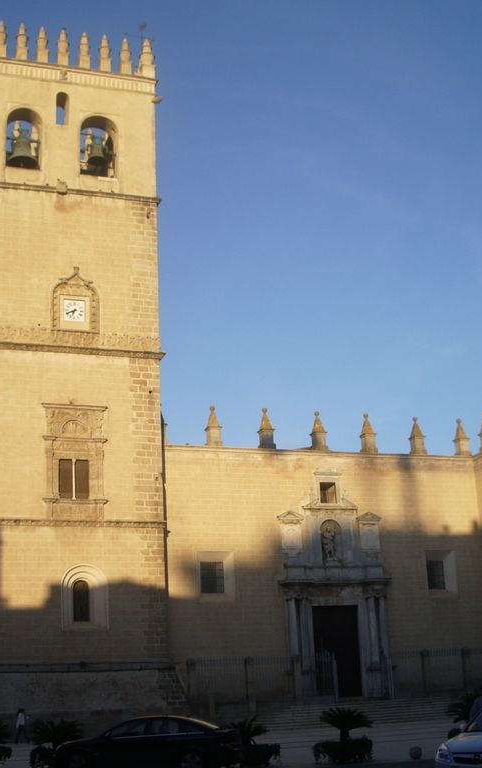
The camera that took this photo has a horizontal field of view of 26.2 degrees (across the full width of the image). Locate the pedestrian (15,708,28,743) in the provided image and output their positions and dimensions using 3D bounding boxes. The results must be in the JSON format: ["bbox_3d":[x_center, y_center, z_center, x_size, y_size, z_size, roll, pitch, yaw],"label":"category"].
[{"bbox_3d":[-10.218,15.909,48.427,0.700,1.660,0.550,3,-18,-19],"label":"pedestrian"}]

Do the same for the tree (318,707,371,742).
[{"bbox_3d":[2.863,9.266,28.094,1.400,0.950,1.400,-2,-17,-1],"label":"tree"}]

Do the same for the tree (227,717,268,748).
[{"bbox_3d":[0.169,9.048,26.958,1.200,0.870,1.200,-2,-17,-1],"label":"tree"}]

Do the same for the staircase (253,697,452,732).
[{"bbox_3d":[6.953,17.083,54.102,13.500,1.400,3.500,3,-18,-19],"label":"staircase"}]

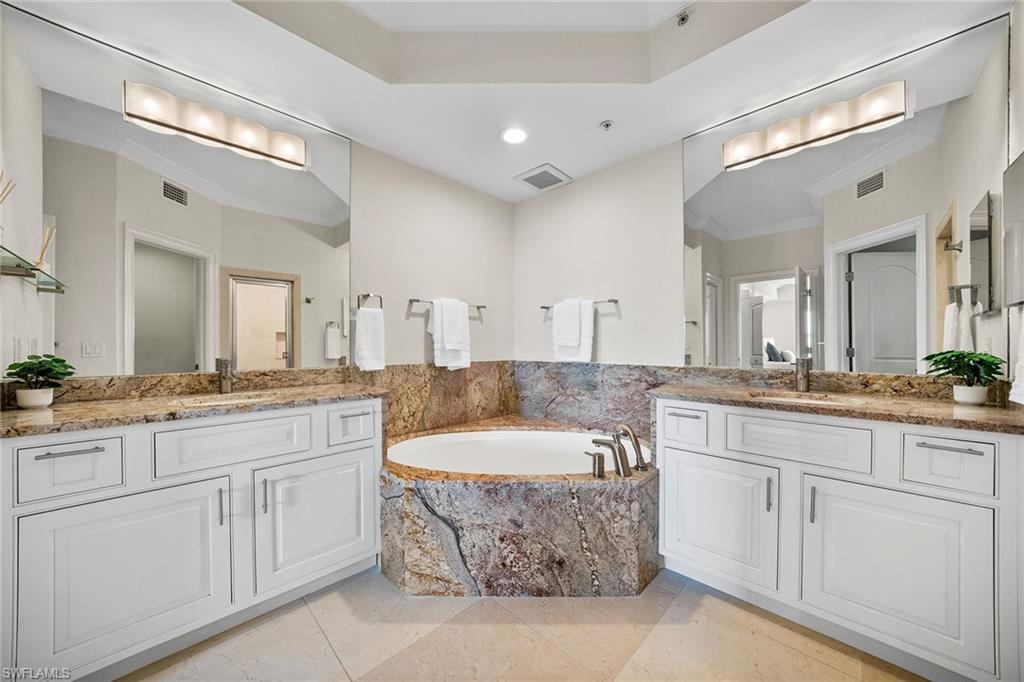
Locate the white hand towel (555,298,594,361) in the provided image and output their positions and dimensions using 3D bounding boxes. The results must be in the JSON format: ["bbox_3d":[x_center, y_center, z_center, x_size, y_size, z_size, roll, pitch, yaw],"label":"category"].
[{"bbox_3d":[0.471,-0.077,2.589,0.300,0.472,0.100,-1,-1,43],"label":"white hand towel"}]

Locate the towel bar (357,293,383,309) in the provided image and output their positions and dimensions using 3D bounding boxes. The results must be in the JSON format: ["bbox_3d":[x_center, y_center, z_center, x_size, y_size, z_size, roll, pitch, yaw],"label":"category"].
[{"bbox_3d":[-0.916,-0.249,2.182,0.145,0.097,0.085,1,-1,-43],"label":"towel bar"}]

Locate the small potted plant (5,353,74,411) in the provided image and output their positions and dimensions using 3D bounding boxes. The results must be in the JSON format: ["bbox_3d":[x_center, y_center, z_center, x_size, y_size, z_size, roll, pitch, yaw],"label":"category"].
[{"bbox_3d":[-1.786,0.153,1.288,0.155,0.195,0.150,1,-1,-43],"label":"small potted plant"}]

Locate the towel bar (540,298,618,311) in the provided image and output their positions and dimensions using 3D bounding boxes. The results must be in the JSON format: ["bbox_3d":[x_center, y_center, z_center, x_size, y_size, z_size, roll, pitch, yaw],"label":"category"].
[{"bbox_3d":[0.506,-0.274,2.607,0.615,0.030,0.090,-1,-1,43],"label":"towel bar"}]

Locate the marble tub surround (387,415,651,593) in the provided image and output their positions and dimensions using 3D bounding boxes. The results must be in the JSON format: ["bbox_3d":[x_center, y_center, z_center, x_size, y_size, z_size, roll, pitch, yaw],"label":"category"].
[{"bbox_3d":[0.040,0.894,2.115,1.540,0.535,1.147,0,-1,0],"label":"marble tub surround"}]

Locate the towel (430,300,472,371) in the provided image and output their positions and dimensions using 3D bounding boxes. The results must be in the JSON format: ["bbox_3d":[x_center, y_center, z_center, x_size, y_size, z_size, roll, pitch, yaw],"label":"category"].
[{"bbox_3d":[-0.464,-0.040,2.553,0.314,0.526,0.100,1,-1,-43],"label":"towel"}]

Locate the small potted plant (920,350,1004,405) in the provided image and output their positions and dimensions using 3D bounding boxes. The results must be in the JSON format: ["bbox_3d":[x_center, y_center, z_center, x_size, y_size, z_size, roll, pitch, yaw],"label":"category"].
[{"bbox_3d":[1.772,0.151,1.333,0.190,0.200,0.170,-1,-1,43],"label":"small potted plant"}]

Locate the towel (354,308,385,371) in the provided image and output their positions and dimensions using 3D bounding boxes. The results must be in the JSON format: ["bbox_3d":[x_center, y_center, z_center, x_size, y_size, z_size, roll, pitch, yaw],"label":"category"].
[{"bbox_3d":[-0.903,-0.009,2.157,0.168,0.397,0.085,1,-1,-43],"label":"towel"}]

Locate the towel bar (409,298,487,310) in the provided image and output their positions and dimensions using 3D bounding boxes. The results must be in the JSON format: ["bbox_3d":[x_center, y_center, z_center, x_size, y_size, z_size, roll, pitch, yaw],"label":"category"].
[{"bbox_3d":[-0.473,-0.274,2.595,0.620,0.030,0.090,1,-1,-43],"label":"towel bar"}]

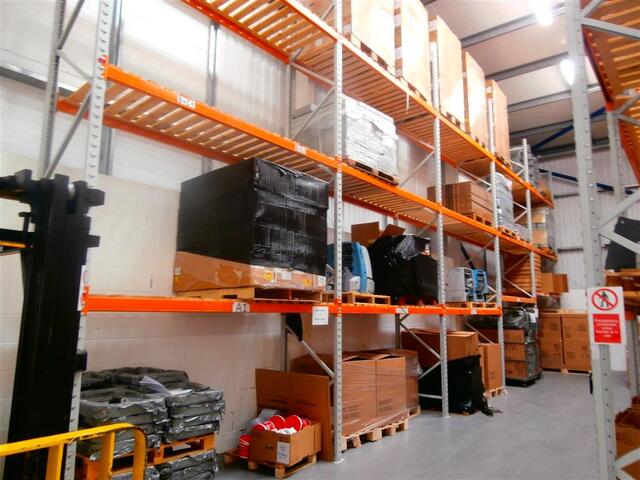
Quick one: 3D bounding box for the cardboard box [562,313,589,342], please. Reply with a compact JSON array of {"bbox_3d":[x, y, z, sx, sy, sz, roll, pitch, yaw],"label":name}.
[{"bbox_3d":[7.146,2.426,12.311,0.630,0.729,0.552,-7,-12,39],"label":"cardboard box"}]

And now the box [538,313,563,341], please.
[{"bbox_3d":[6.511,2.459,12.541,0.600,0.720,0.550,-6,-11,39],"label":"box"}]

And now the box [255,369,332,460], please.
[{"bbox_3d":[-0.345,2.060,5.321,1.200,0.900,0.100,-6,-11,39],"label":"box"}]

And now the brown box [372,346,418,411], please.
[{"bbox_3d":[1.028,2.214,7.037,0.750,0.830,0.800,-6,-11,39],"label":"brown box"}]

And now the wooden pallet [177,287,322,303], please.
[{"bbox_3d":[-0.748,0.602,4.654,1.212,0.123,0.955,-7,-12,39],"label":"wooden pallet"}]

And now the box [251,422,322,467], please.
[{"bbox_3d":[-0.348,2.159,4.789,0.490,0.305,0.633,-4,-10,29],"label":"box"}]

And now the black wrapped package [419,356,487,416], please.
[{"bbox_3d":[2.105,2.380,7.512,1.080,0.880,0.560,-7,-12,39],"label":"black wrapped package"}]

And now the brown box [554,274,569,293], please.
[{"bbox_3d":[7.290,1.331,13.429,0.360,0.510,0.420,-6,-11,39],"label":"brown box"}]

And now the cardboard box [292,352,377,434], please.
[{"bbox_3d":[0.182,1.982,5.781,0.800,0.840,0.790,-6,-11,39],"label":"cardboard box"}]

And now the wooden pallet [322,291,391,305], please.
[{"bbox_3d":[0.242,0.827,6.200,1.150,0.120,0.970,-6,-11,39],"label":"wooden pallet"}]

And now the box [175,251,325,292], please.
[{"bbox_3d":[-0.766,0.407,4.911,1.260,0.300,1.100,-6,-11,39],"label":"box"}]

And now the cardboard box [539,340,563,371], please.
[{"bbox_3d":[6.639,3.221,12.604,0.571,0.739,0.552,-7,-12,39],"label":"cardboard box"}]

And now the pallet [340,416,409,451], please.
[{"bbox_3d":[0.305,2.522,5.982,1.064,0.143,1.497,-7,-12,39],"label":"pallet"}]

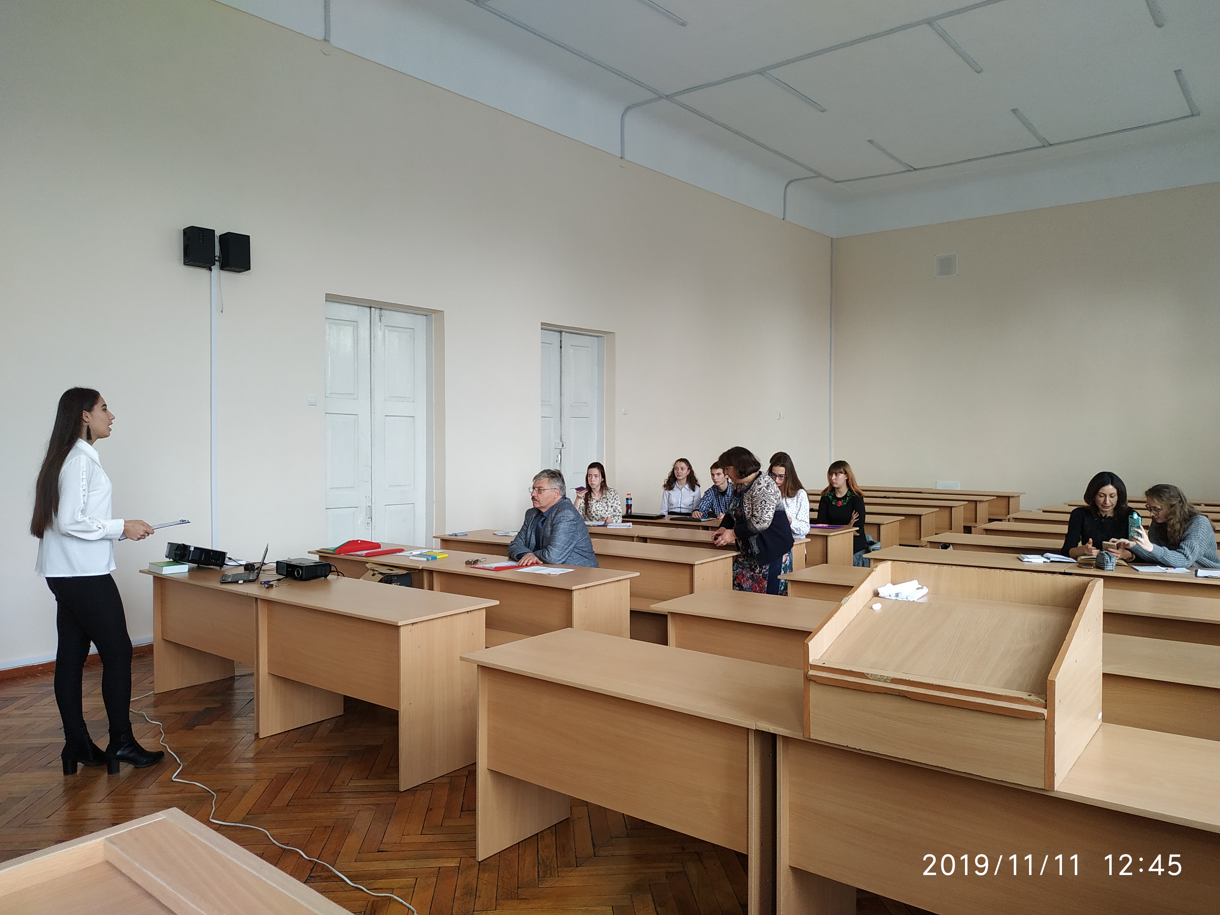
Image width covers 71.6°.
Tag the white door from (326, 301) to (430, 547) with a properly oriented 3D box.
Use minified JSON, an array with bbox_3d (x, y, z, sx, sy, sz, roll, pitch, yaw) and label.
[{"bbox_3d":[-2.151,-0.022,7.797,0.088,2.715,1.294,1,2,38],"label":"white door"}]

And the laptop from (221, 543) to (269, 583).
[{"bbox_3d":[-2.027,0.590,4.697,0.235,0.195,0.270,-1,1,-18],"label":"laptop"}]

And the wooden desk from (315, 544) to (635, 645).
[{"bbox_3d":[-0.977,1.032,5.459,2.458,0.731,0.597,1,2,38],"label":"wooden desk"}]

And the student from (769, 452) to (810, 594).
[{"bbox_3d":[1.399,0.657,6.787,0.470,1.402,0.650,1,2,38],"label":"student"}]

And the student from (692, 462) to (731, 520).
[{"bbox_3d":[1.051,0.689,7.983,0.500,1.280,0.680,1,2,37],"label":"student"}]

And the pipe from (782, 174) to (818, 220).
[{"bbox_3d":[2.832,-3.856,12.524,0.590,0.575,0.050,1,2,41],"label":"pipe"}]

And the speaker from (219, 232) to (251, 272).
[{"bbox_3d":[-2.787,-1.520,6.289,0.158,0.253,0.153,1,2,42],"label":"speaker"}]

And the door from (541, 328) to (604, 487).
[{"bbox_3d":[-0.503,-0.095,9.885,0.088,2.715,1.294,1,2,38],"label":"door"}]

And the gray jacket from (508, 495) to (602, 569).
[{"bbox_3d":[-0.336,0.572,5.353,0.540,0.630,0.530,1,2,43],"label":"gray jacket"}]

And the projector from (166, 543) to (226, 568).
[{"bbox_3d":[-2.458,0.582,5.026,0.299,0.103,0.225,1,-12,39],"label":"projector"}]

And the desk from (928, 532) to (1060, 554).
[{"bbox_3d":[3.058,0.996,6.325,1.229,0.731,0.597,1,2,38],"label":"desk"}]

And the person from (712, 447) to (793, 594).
[{"bbox_3d":[0.905,0.666,5.304,0.530,1.470,0.480,-1,2,-15],"label":"person"}]

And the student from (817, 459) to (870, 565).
[{"bbox_3d":[1.941,0.668,7.109,0.490,1.274,0.706,1,2,38],"label":"student"}]

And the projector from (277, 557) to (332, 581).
[{"bbox_3d":[-1.705,0.628,4.735,0.290,0.085,0.185,1,2,40],"label":"projector"}]

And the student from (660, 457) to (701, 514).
[{"bbox_3d":[0.641,0.653,8.134,0.490,1.274,0.706,0,2,30],"label":"student"}]

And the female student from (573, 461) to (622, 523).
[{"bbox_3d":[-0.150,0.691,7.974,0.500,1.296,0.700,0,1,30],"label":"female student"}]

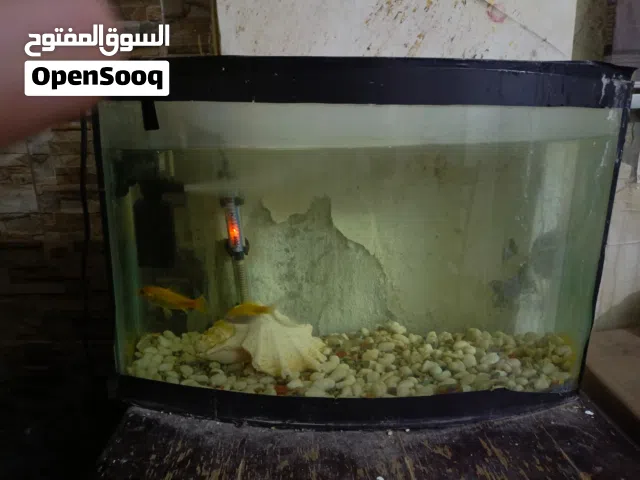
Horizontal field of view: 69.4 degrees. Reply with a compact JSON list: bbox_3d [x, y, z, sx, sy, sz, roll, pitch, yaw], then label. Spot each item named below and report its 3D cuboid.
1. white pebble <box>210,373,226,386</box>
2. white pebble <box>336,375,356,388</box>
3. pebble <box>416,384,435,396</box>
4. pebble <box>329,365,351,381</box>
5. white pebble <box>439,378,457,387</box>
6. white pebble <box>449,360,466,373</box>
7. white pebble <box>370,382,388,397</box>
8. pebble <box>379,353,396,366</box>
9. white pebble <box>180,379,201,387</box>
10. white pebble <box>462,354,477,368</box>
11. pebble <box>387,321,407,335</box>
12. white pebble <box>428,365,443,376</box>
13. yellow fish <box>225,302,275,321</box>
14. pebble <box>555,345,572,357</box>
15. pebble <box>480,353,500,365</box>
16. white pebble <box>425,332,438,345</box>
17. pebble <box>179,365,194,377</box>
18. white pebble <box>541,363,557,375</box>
[{"bbox_3d":[-0.139,0.191,0.633,0.022,0.019,0.019,2,13,0],"label":"white pebble"},{"bbox_3d":[0.033,0.177,0.580,0.024,0.015,0.020,1,12,0],"label":"white pebble"},{"bbox_3d":[0.135,0.192,0.591,0.023,0.014,0.019,5,14,14],"label":"pebble"},{"bbox_3d":[0.025,0.170,0.590,0.027,0.021,0.024,1,12,0],"label":"pebble"},{"bbox_3d":[0.169,0.189,0.612,0.023,0.011,0.019,1,13,0],"label":"white pebble"},{"bbox_3d":[0.195,0.179,0.654,0.025,0.016,0.021,1,13,0],"label":"white pebble"},{"bbox_3d":[0.074,0.186,0.574,0.021,0.017,0.019,1,12,0],"label":"white pebble"},{"bbox_3d":[0.095,0.168,0.648,0.025,0.018,0.022,4,13,9],"label":"pebble"},{"bbox_3d":[-0.168,0.187,0.600,0.025,0.012,0.019,1,12,0],"label":"white pebble"},{"bbox_3d":[0.217,0.176,0.669,0.020,0.020,0.020,1,13,0],"label":"white pebble"},{"bbox_3d":[0.122,0.139,0.731,0.030,0.020,0.025,4,13,10],"label":"pebble"},{"bbox_3d":[0.168,0.190,0.671,0.020,0.018,0.017,2,13,0],"label":"white pebble"},{"bbox_3d":[-0.099,0.101,0.650,0.071,0.026,0.013,-9,14,-10],"label":"yellow fish"},{"bbox_3d":[0.372,0.169,0.706,0.028,0.016,0.023,2,13,0],"label":"pebble"},{"bbox_3d":[0.251,0.174,0.679,0.029,0.016,0.024,1,13,0],"label":"pebble"},{"bbox_3d":[0.171,0.150,0.704,0.020,0.019,0.019,5,14,15],"label":"white pebble"},{"bbox_3d":[-0.183,0.179,0.634,0.021,0.016,0.018,1,13,0],"label":"pebble"},{"bbox_3d":[0.307,0.173,0.622,0.020,0.015,0.018,1,12,0],"label":"white pebble"}]

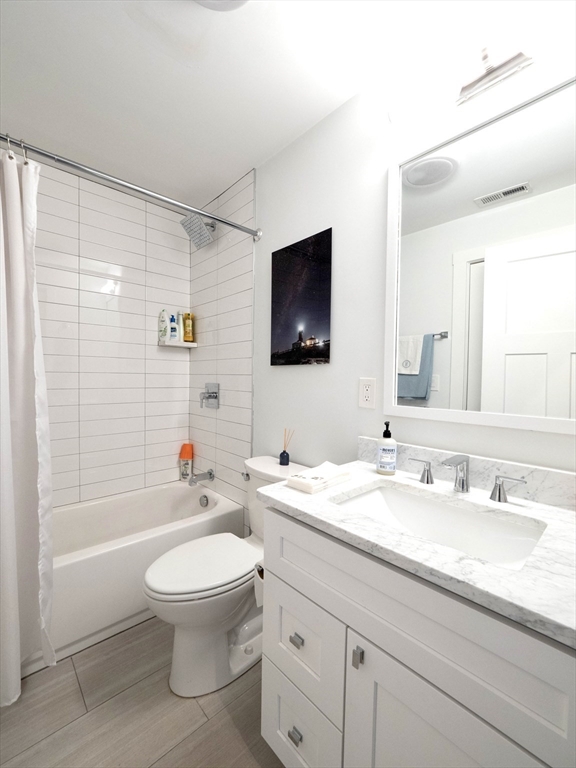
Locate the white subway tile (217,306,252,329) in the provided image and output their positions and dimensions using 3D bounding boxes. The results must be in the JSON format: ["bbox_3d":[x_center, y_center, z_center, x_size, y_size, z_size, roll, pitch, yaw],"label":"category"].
[{"bbox_3d":[-0.349,-0.423,2.016,0.010,0.101,0.406,-1,2,-43],"label":"white subway tile"}]

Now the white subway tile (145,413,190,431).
[{"bbox_3d":[-0.901,0.286,2.346,0.331,0.101,0.010,-1,2,-43],"label":"white subway tile"}]

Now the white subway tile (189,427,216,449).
[{"bbox_3d":[-0.637,0.393,2.318,0.010,0.100,0.401,-1,2,-43],"label":"white subway tile"}]

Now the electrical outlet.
[{"bbox_3d":[0.327,0.039,1.279,0.008,0.120,0.074,-1,2,-43],"label":"electrical outlet"}]

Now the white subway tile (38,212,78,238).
[{"bbox_3d":[-1.454,-0.954,1.808,0.401,0.101,0.010,-1,2,-43],"label":"white subway tile"}]

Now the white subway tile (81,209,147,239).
[{"bbox_3d":[-1.158,-1.058,2.067,0.398,0.102,0.010,-1,2,-43],"label":"white subway tile"}]

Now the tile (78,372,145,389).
[{"bbox_3d":[-1.173,-0.021,2.108,0.401,0.101,0.010,-1,2,-43],"label":"tile"}]

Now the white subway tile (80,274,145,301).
[{"bbox_3d":[-1.164,-0.645,2.092,0.401,0.101,0.010,-1,2,-43],"label":"white subway tile"}]

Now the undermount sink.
[{"bbox_3d":[0.378,0.436,0.826,0.317,0.149,0.456,-1,2,-43],"label":"undermount sink"}]

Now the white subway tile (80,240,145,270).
[{"bbox_3d":[-1.150,-0.844,2.064,0.397,0.101,0.010,-1,2,-43],"label":"white subway tile"}]

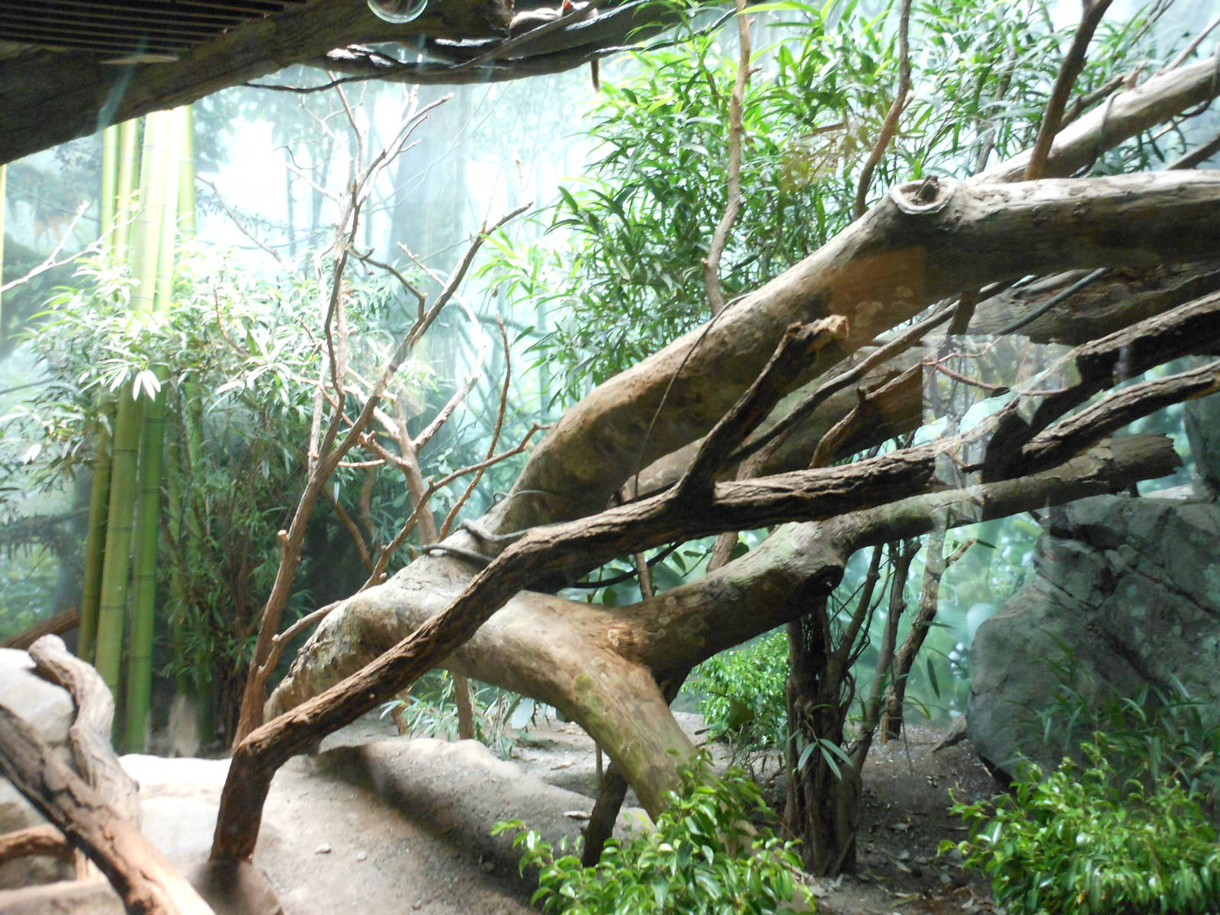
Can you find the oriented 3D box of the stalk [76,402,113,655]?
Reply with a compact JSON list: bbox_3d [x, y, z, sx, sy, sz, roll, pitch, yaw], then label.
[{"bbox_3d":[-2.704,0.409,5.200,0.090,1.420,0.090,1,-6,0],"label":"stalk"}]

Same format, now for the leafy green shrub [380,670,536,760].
[{"bbox_3d":[-0.735,1.245,4.800,0.740,0.430,0.520,1,-5,0],"label":"leafy green shrub"}]

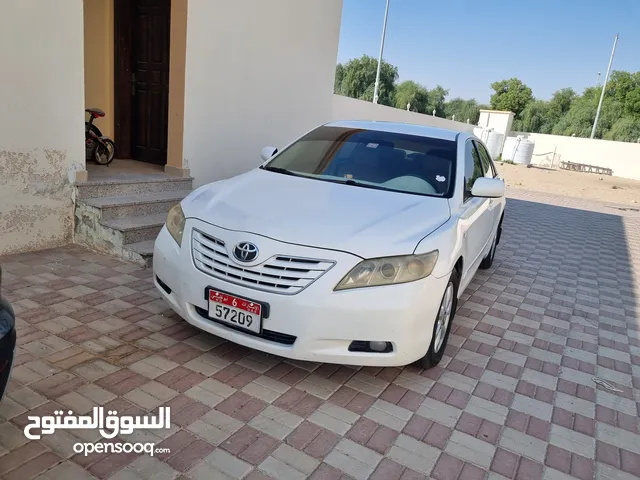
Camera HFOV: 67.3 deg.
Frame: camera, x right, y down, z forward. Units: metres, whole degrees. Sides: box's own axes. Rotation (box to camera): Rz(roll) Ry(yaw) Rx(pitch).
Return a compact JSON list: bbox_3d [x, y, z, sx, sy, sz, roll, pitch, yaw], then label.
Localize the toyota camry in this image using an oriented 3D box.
[{"bbox_3d":[0.673,-0.329,4.500,1.860,1.470,4.800,13,16,24],"label":"toyota camry"}]

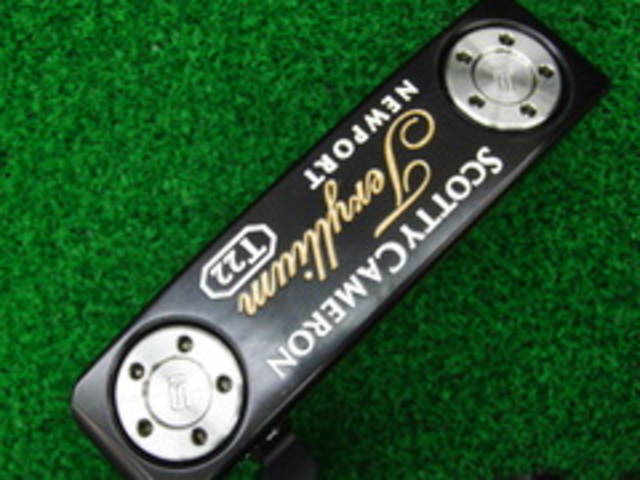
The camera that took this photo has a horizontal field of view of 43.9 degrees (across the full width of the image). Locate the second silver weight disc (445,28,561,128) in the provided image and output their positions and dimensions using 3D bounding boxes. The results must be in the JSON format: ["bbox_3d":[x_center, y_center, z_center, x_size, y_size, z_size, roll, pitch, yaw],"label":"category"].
[{"bbox_3d":[0.033,-0.029,0.145,0.021,0.004,0.021,1,69,-3],"label":"second silver weight disc"}]

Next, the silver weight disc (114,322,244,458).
[{"bbox_3d":[-0.022,0.025,0.129,0.021,0.004,0.021,-1,81,8],"label":"silver weight disc"}]

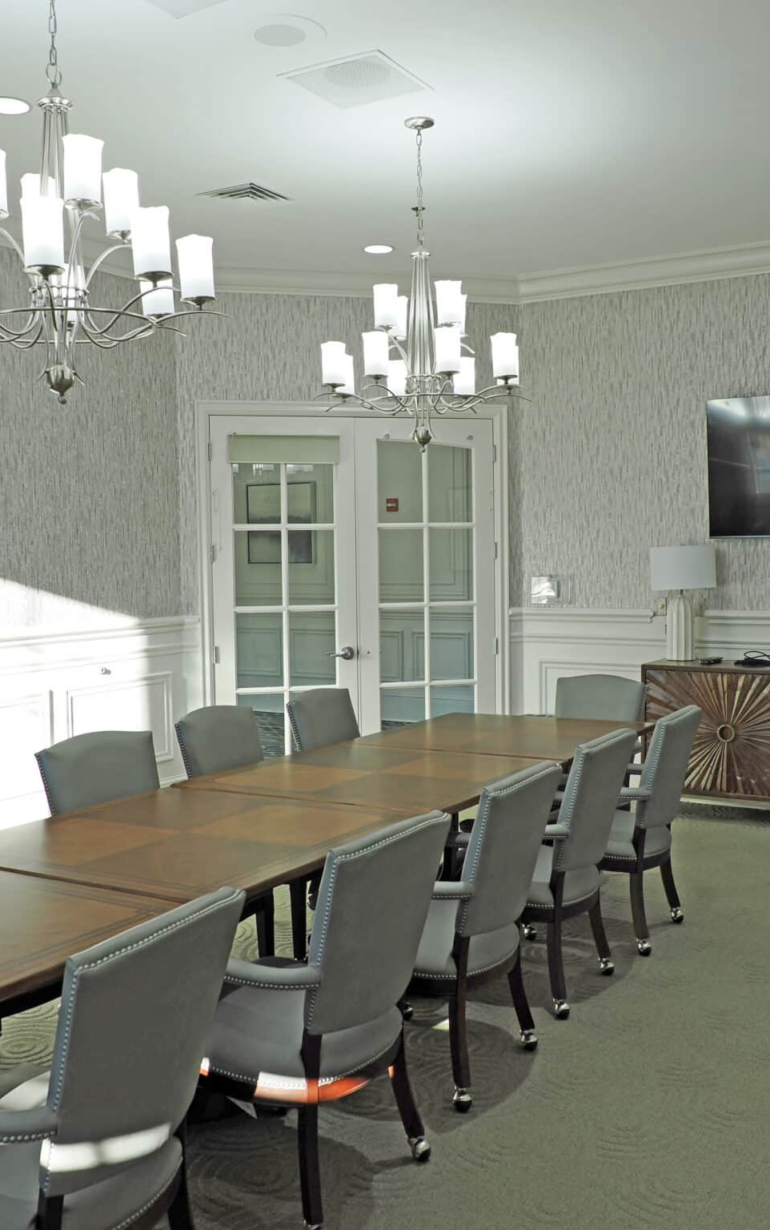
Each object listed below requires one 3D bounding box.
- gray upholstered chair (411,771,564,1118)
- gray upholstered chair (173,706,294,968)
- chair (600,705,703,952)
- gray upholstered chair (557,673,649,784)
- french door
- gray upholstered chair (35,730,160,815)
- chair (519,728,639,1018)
[{"bbox_3d":[0.170,0.928,3.531,0.650,0.953,0.635,1,4,31],"label":"gray upholstered chair"},{"bbox_3d":[-0.454,0.872,4.620,0.650,0.953,0.635,1,4,28],"label":"gray upholstered chair"},{"bbox_3d":[0.963,0.846,4.739,0.650,0.953,0.635,1,4,31],"label":"chair"},{"bbox_3d":[0.941,0.801,5.489,0.635,0.953,0.650,1,4,32],"label":"gray upholstered chair"},{"bbox_3d":[-0.173,-0.038,7.343,1.830,2.440,0.080,-2,3,-13],"label":"french door"},{"bbox_3d":[-0.801,0.914,3.991,0.650,0.953,0.635,1,4,31],"label":"gray upholstered chair"},{"bbox_3d":[0.546,0.885,4.158,0.650,0.953,0.635,1,4,31],"label":"chair"}]

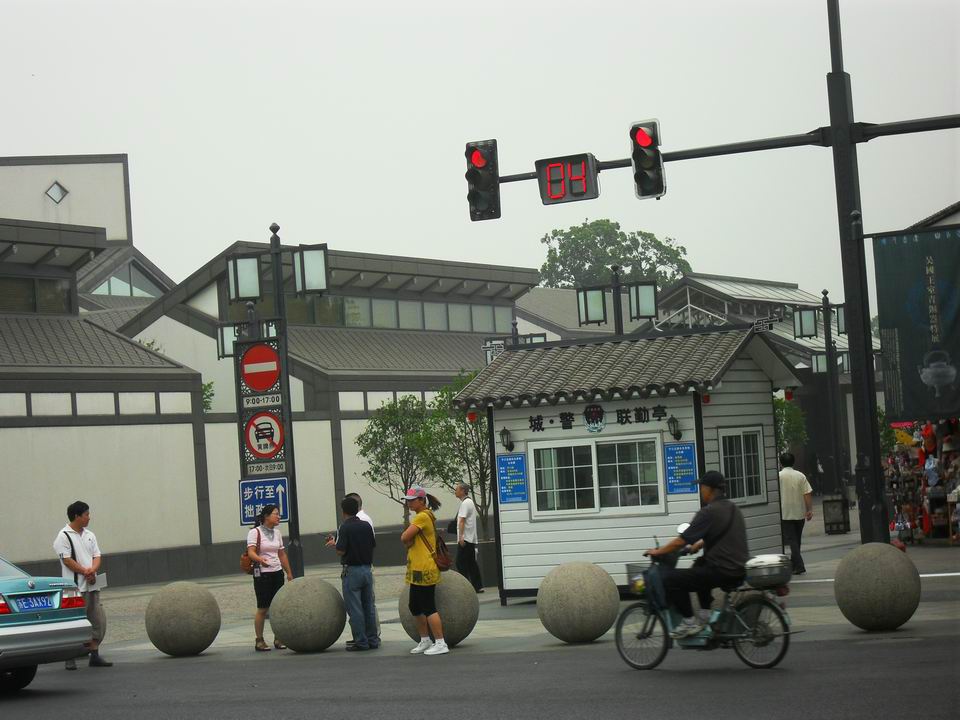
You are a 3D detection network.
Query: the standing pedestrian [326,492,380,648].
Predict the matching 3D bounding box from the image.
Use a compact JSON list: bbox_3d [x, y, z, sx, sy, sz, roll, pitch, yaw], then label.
[{"bbox_3d":[-1.346,2.305,26.900,0.500,1.690,0.420,-2,-3,-42],"label":"standing pedestrian"}]

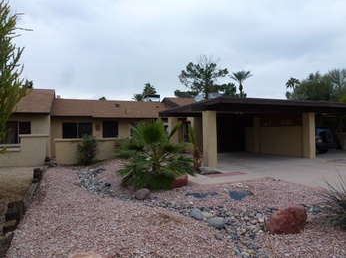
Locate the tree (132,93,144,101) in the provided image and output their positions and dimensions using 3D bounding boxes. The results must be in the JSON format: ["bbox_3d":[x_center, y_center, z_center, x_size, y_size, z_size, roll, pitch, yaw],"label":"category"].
[{"bbox_3d":[-4.200,-1.500,30.000,2.400,5.800,2.400,0,0,0],"label":"tree"}]

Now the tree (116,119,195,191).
[{"bbox_3d":[-0.470,0.670,6.500,2.050,1.850,2.000,0,0,0],"label":"tree"}]

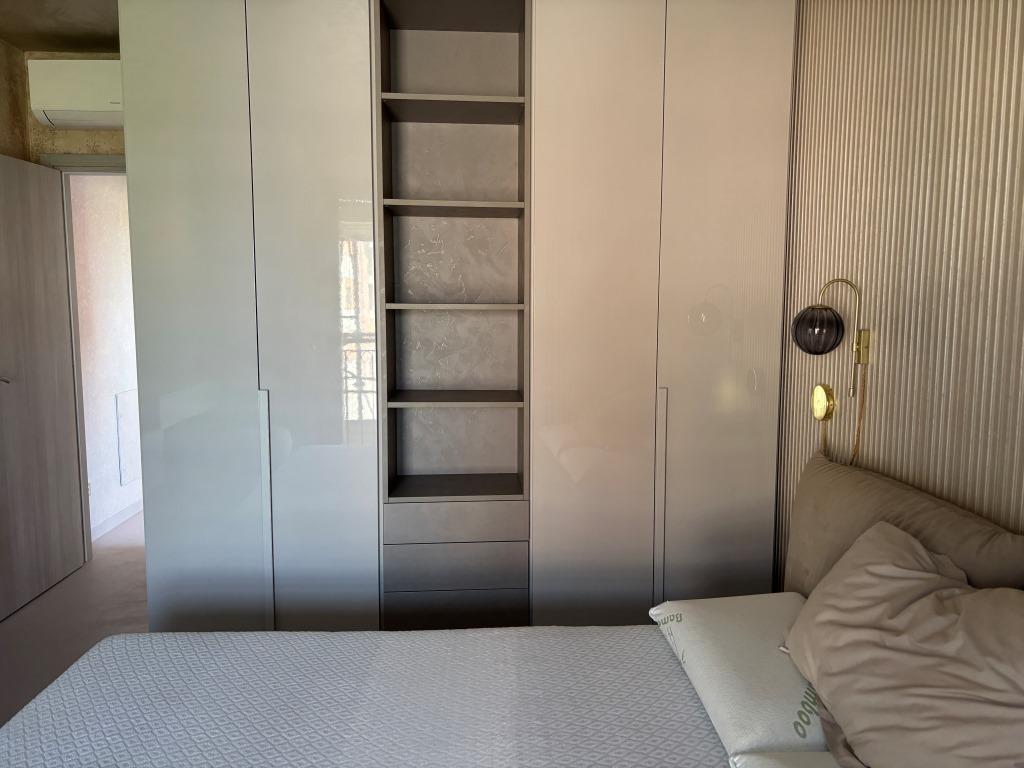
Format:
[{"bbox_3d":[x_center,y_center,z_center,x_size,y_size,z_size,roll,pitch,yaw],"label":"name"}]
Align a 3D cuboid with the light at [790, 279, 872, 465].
[{"bbox_3d":[1.049,-0.041,2.569,0.243,0.612,0.180,0,6,-5],"label":"light"}]

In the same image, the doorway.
[{"bbox_3d":[-1.969,-0.065,4.195,0.740,2.094,0.120,0,6,-5],"label":"doorway"}]

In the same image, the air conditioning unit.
[{"bbox_3d":[-1.943,-1.432,3.892,0.800,0.295,0.220,0,6,-5],"label":"air conditioning unit"}]

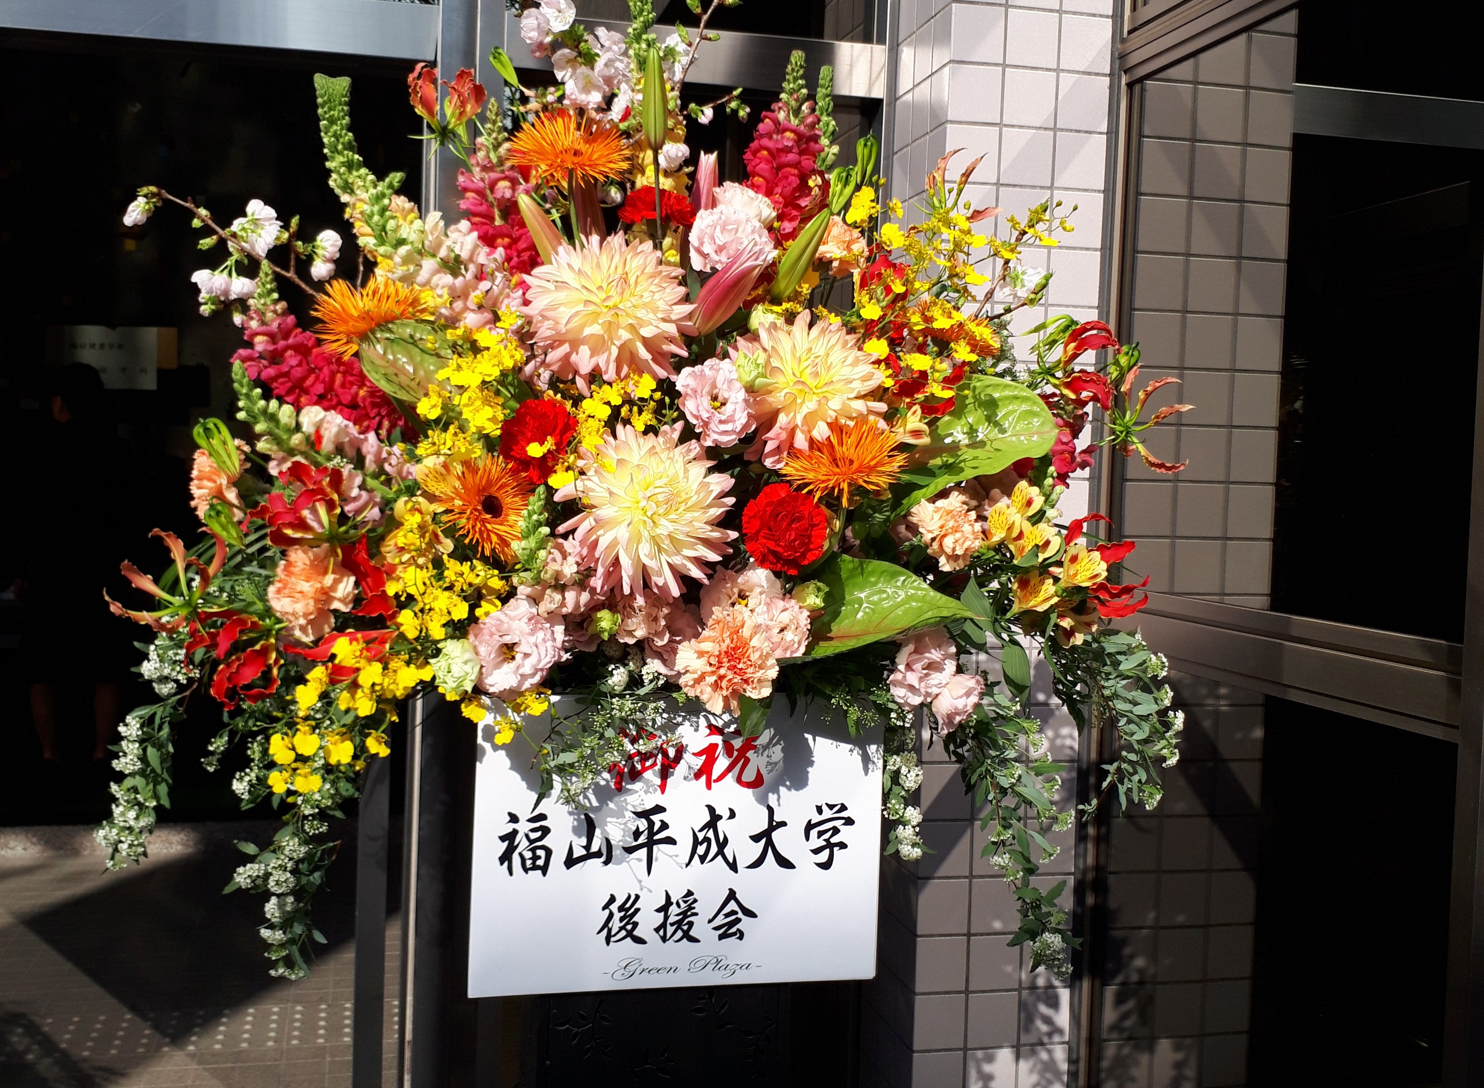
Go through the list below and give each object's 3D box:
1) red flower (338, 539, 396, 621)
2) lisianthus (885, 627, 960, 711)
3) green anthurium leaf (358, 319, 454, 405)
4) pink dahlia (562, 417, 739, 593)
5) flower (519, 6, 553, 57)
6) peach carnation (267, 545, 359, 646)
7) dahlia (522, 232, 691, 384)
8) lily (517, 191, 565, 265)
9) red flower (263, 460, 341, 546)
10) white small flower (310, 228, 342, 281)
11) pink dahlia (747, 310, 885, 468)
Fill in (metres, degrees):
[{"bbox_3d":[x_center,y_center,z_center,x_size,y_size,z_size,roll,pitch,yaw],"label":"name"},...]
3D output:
[{"bbox_3d":[-0.347,0.032,1.430,0.052,0.077,0.050,2,-6,-6],"label":"red flower"},{"bbox_3d":[0.171,0.117,1.455,0.070,0.076,0.058,2,0,-3],"label":"lisianthus"},{"bbox_3d":[-0.327,-0.178,1.510,0.100,0.090,0.040,2,-24,7],"label":"green anthurium leaf"},{"bbox_3d":[-0.090,-0.032,1.470,0.163,0.163,0.090,2,-15,-4],"label":"pink dahlia"},{"bbox_3d":[-0.181,-0.451,1.360,0.029,0.044,0.030,2,2,6],"label":"flower"},{"bbox_3d":[-0.400,0.047,1.435,0.083,0.088,0.065,2,-8,12],"label":"peach carnation"},{"bbox_3d":[-0.122,-0.212,1.390,0.151,0.143,0.085,2,-16,-2],"label":"dahlia"},{"bbox_3d":[-0.183,-0.286,1.440,0.028,0.085,0.028,-27,0,0],"label":"lily"},{"bbox_3d":[-0.410,-0.040,1.440,0.072,0.078,0.060,2,-9,-6],"label":"red flower"},{"bbox_3d":[-0.353,-0.245,1.310,0.028,0.046,0.029,2,2,11],"label":"white small flower"},{"bbox_3d":[0.071,-0.149,1.500,0.150,0.152,0.090,1,-18,-12],"label":"pink dahlia"}]

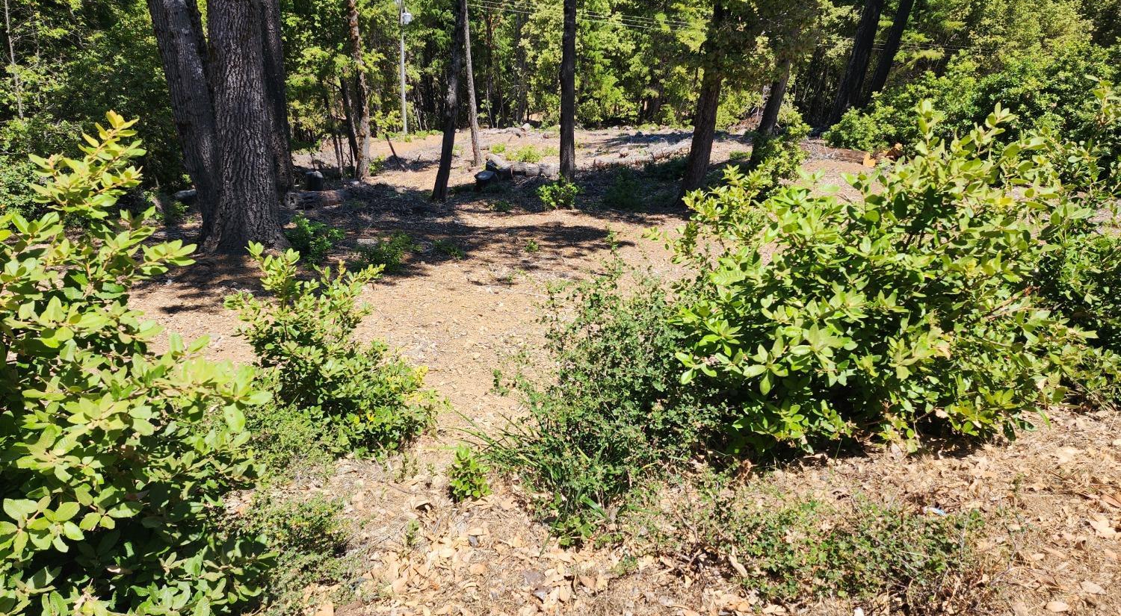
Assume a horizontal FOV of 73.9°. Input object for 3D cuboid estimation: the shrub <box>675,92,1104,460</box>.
[{"bbox_3d":[1.226,-0.151,3.050,1.437,1.284,1.221,9,26,14],"label":"shrub"}]

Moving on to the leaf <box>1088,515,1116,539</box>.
[{"bbox_3d":[1.905,0.769,2.620,0.070,0.020,0.085,19,27,38],"label":"leaf"}]

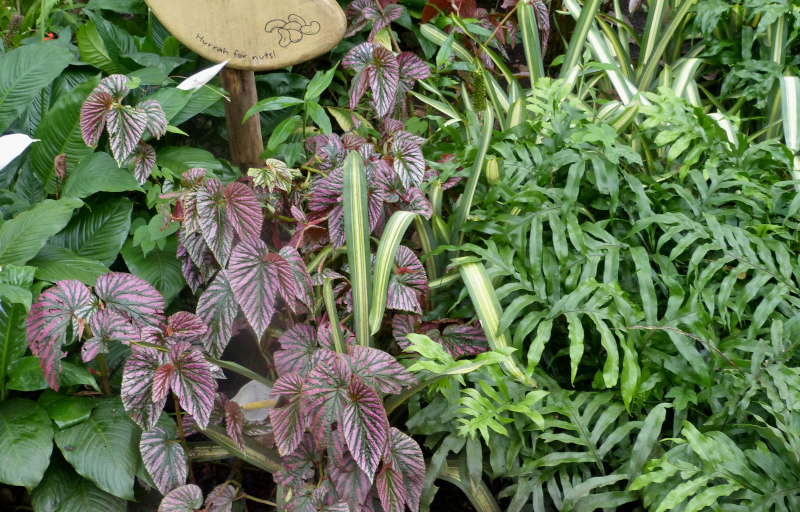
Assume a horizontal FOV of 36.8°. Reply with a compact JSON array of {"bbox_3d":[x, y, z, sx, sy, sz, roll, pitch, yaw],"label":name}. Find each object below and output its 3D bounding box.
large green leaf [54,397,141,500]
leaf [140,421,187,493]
[{"bbox_3d":[-0.521,0.335,2.105,0.142,0.050,0.198,-20,67,-15],"label":"large green leaf"},{"bbox_3d":[-0.411,0.357,2.100,0.079,0.134,0.030,-9,-9,2],"label":"leaf"}]

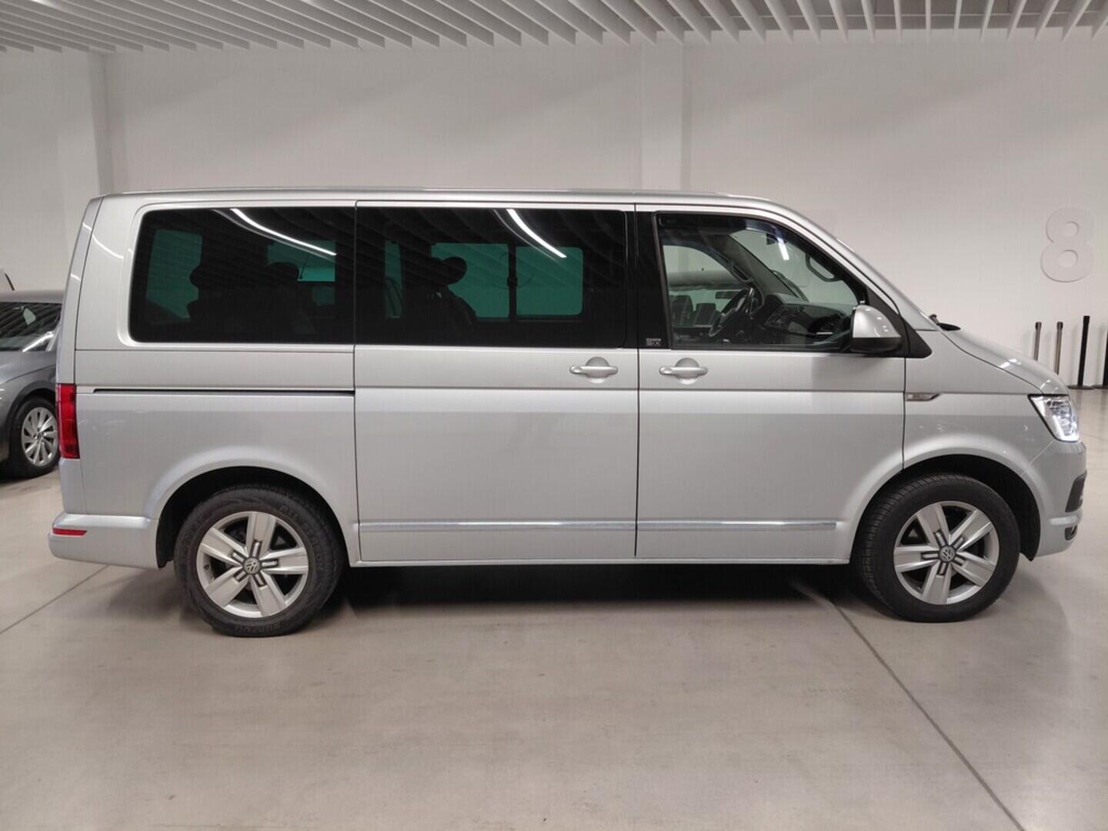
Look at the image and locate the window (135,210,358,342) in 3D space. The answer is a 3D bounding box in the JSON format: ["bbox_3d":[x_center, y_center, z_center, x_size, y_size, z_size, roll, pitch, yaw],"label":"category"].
[{"bbox_3d":[-1.269,-0.567,3.249,0.905,0.550,0.050,0,0,-1],"label":"window"}]

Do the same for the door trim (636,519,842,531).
[{"bbox_3d":[0.782,0.471,3.410,0.850,0.042,0.022,0,9,-1],"label":"door trim"}]

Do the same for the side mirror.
[{"bbox_3d":[1.261,-0.343,3.187,0.170,0.195,0.215,1,10,6],"label":"side mirror"}]

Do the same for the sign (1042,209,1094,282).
[{"bbox_3d":[7.003,-2.308,10.882,0.700,0.985,0.050,-1,10,0],"label":"sign"}]

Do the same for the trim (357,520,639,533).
[{"bbox_3d":[-0.235,0.470,3.384,1.165,0.042,0.022,0,9,-1],"label":"trim"}]

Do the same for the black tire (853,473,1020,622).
[{"bbox_3d":[1.710,0.579,3.586,0.680,0.675,0.235,-1,10,-1],"label":"black tire"}]

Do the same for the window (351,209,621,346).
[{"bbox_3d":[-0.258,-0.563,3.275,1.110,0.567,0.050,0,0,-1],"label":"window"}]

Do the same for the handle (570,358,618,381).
[{"bbox_3d":[0.165,-0.186,3.277,0.200,0.095,0.055,0,9,-1],"label":"handle"}]

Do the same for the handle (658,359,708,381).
[{"bbox_3d":[0.533,-0.183,3.287,0.200,0.095,0.055,0,9,-1],"label":"handle"}]

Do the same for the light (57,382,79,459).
[{"bbox_3d":[-2.029,0.014,3.357,0.145,0.315,0.160,0,9,-1],"label":"light"}]

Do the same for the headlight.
[{"bbox_3d":[2.227,-0.005,3.582,0.400,0.230,0.360,0,9,-1],"label":"headlight"}]

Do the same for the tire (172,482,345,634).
[{"bbox_3d":[-1.289,0.619,3.518,0.680,0.675,0.235,-1,10,-1],"label":"tire"}]

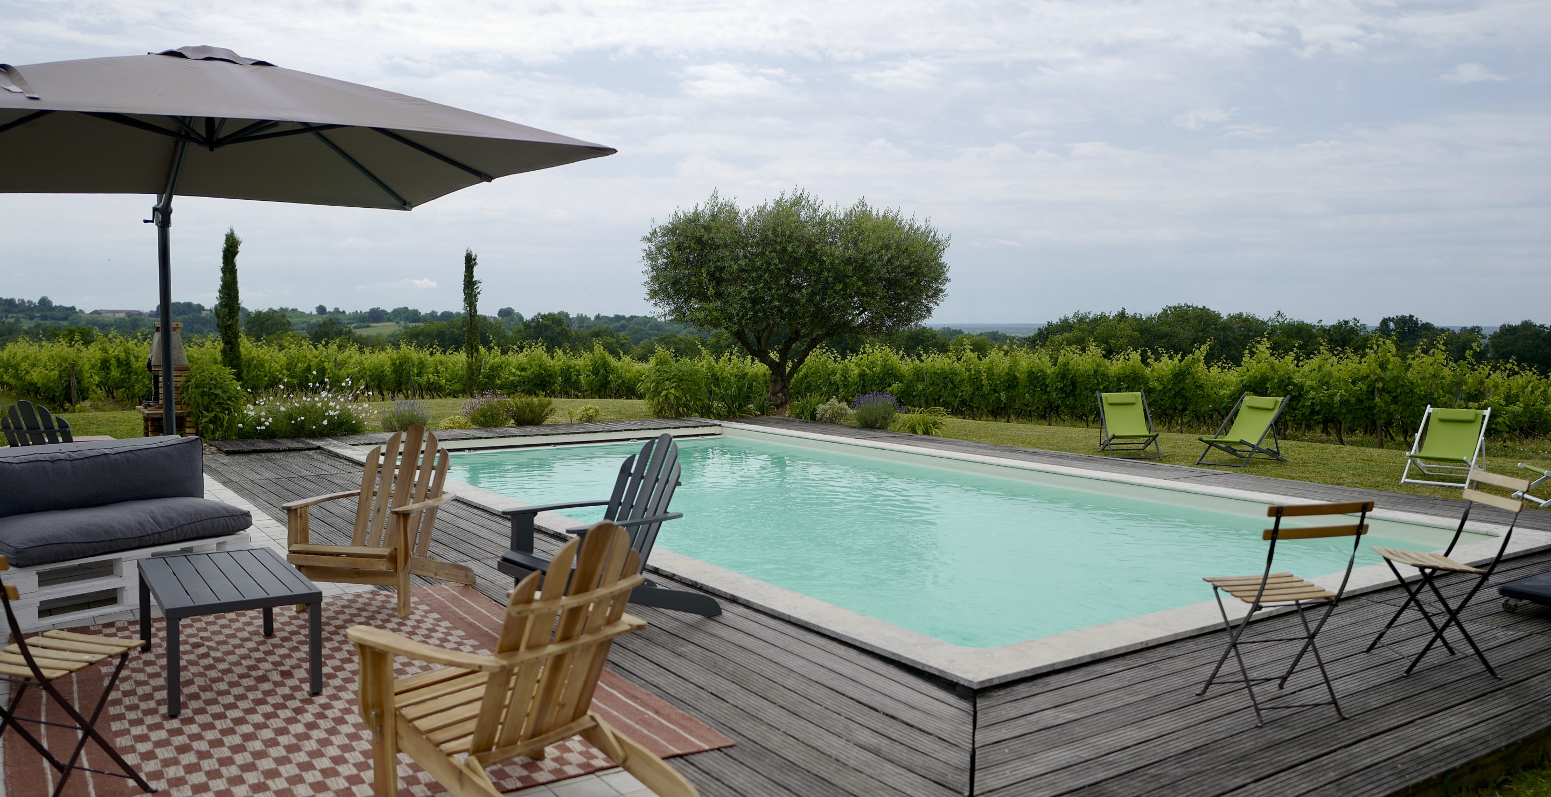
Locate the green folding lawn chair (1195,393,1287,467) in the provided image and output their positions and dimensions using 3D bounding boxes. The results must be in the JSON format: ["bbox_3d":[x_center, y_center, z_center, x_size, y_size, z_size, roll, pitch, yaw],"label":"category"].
[{"bbox_3d":[5.479,0.376,14.117,1.100,0.755,0.570,-3,5,-42],"label":"green folding lawn chair"}]

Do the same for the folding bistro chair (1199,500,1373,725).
[{"bbox_3d":[1.922,0.781,4.603,0.445,0.824,0.469,-1,4,-14],"label":"folding bistro chair"}]

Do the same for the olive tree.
[{"bbox_3d":[0.392,-1.815,22.300,5.650,4.050,5.200,0,4,0],"label":"olive tree"}]

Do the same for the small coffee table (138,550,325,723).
[{"bbox_3d":[-2.327,0.960,5.105,0.560,0.405,1.120,-2,4,-33],"label":"small coffee table"}]

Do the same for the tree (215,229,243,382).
[{"bbox_3d":[-12.225,-1.872,27.000,0.620,3.800,0.620,0,4,0],"label":"tree"}]

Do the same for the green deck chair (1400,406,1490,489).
[{"bbox_3d":[6.962,0.483,12.533,0.570,0.745,1.120,3,5,38],"label":"green deck chair"}]

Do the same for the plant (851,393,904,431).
[{"bbox_3d":[1.414,0.207,16.676,0.680,0.600,0.660,0,4,0],"label":"plant"}]

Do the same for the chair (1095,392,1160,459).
[{"bbox_3d":[4.165,0.285,14.363,0.585,0.790,0.920,0,4,-2],"label":"chair"}]

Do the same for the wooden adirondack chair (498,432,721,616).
[{"bbox_3d":[-0.784,0.648,5.962,0.920,0.920,0.710,-3,5,-41],"label":"wooden adirondack chair"}]

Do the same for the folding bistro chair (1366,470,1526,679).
[{"bbox_3d":[2.868,0.741,5.188,0.469,0.824,0.445,0,4,5],"label":"folding bistro chair"}]

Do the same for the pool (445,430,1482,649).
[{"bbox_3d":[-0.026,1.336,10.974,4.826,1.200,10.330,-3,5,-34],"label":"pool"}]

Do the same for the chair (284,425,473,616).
[{"bbox_3d":[-2.065,0.628,6.411,0.710,0.900,0.860,1,4,11],"label":"chair"}]

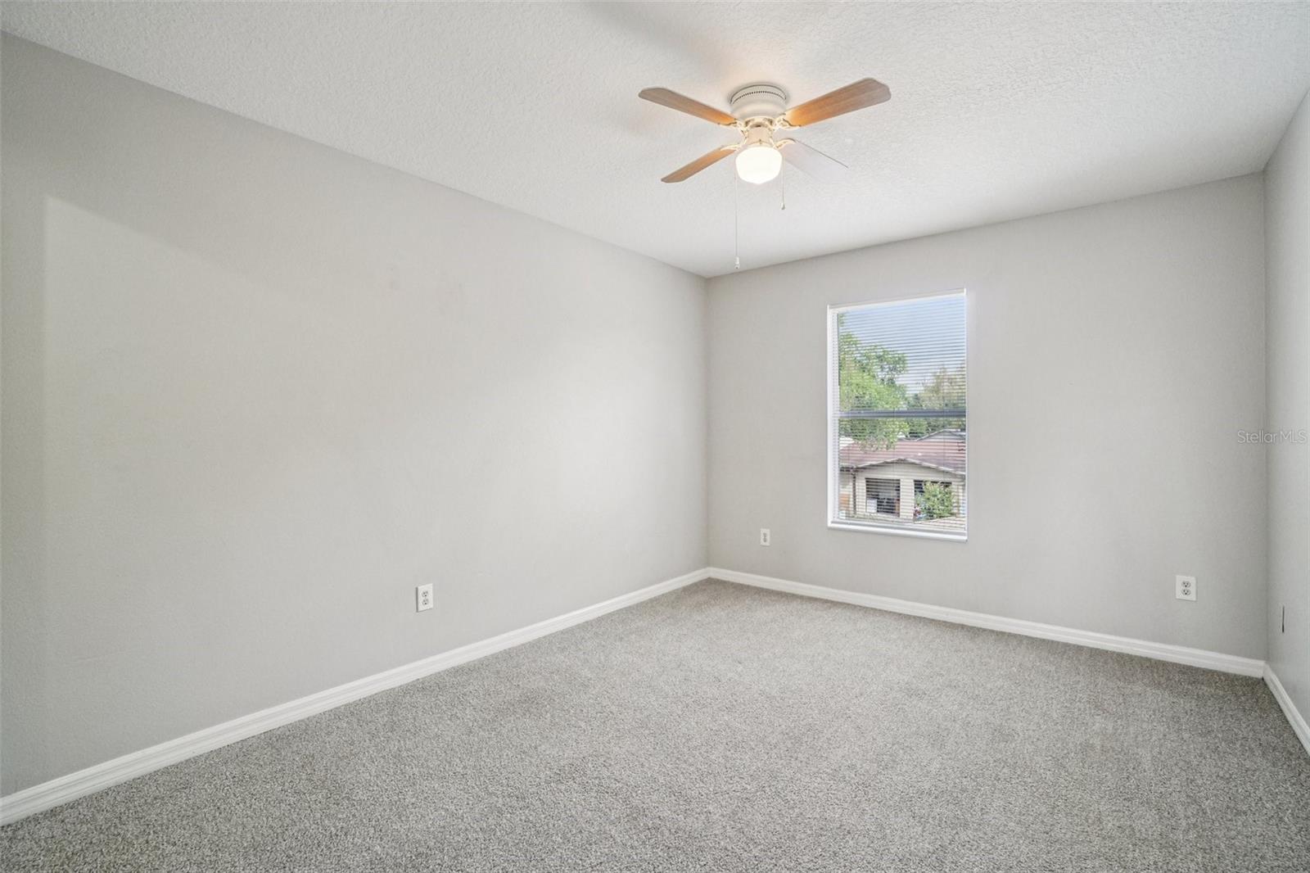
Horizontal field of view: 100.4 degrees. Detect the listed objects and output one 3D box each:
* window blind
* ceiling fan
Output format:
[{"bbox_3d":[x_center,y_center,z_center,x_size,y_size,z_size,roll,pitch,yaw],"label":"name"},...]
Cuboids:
[{"bbox_3d":[1.644,-0.149,3.738,0.860,1.550,0.060,0,0,37],"label":"window blind"},{"bbox_3d":[0.393,-1.128,2.086,0.980,0.330,0.950,0,0,41],"label":"ceiling fan"}]

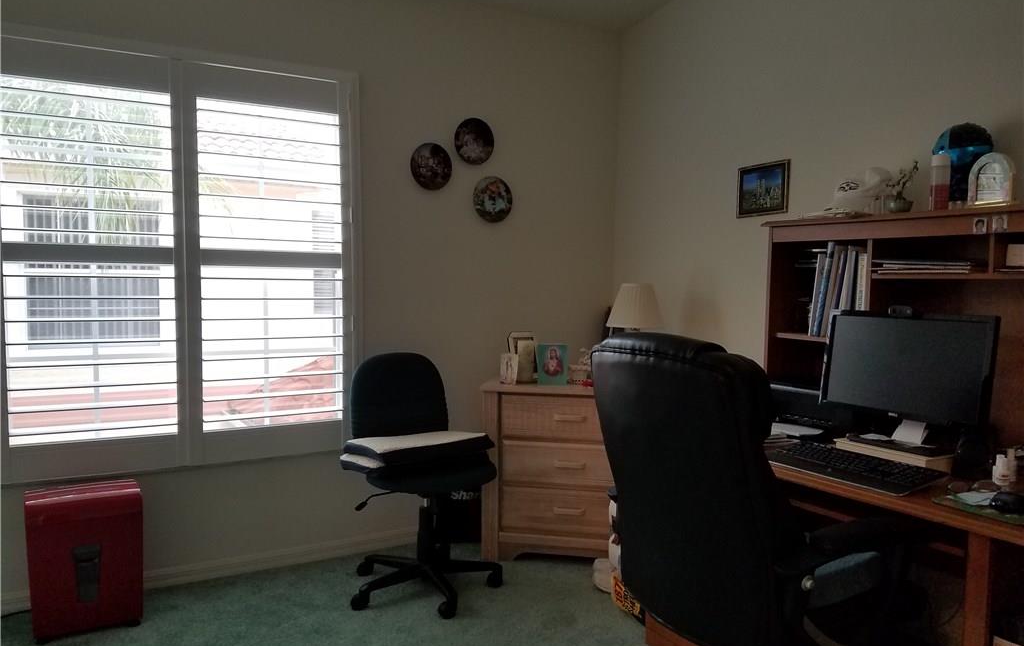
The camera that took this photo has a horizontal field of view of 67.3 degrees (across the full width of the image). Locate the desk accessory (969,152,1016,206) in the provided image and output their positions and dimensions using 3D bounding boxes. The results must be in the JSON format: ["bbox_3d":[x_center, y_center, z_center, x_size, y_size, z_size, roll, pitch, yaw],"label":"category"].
[{"bbox_3d":[1.363,-0.405,2.186,0.050,0.150,0.122,-2,4,-31],"label":"desk accessory"}]

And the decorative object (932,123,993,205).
[{"bbox_3d":[1.356,-0.463,2.317,0.100,0.265,0.155,-1,4,-29],"label":"decorative object"}]

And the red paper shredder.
[{"bbox_3d":[-1.559,0.849,2.811,0.360,0.505,0.255,-1,4,-29],"label":"red paper shredder"}]

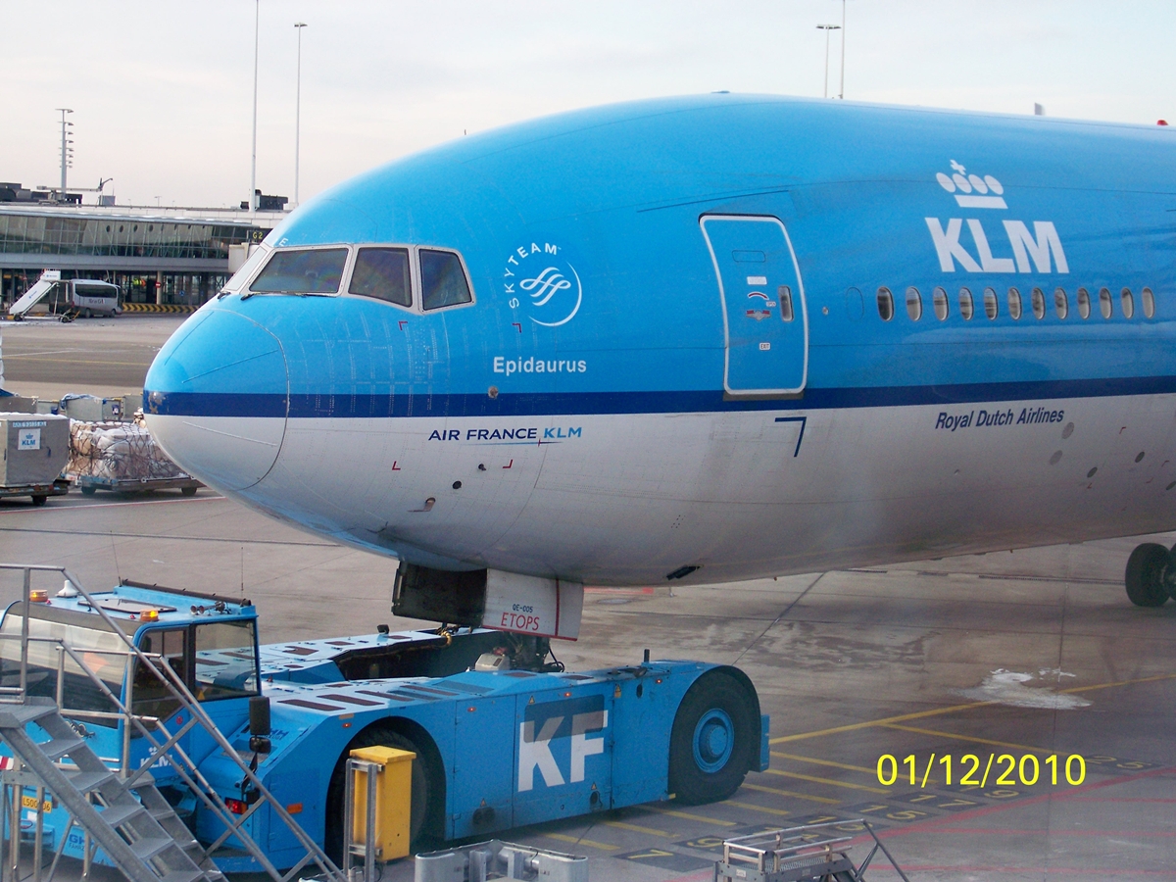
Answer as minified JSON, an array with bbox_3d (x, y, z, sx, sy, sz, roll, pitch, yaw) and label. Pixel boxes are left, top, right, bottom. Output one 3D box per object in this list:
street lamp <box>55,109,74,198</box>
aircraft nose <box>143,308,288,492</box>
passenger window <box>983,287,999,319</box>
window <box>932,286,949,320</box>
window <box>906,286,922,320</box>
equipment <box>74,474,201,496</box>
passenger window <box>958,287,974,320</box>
[{"bbox_3d":[-68.201,-31.370,370.780,2.200,23.600,1.200,1,4,0],"label":"street lamp"},{"bbox_3d":[-4.071,-0.405,29.570,2.100,1.960,0.980,5,5,42],"label":"aircraft nose"},{"bbox_3d":[4.929,-1.681,34.973,0.060,0.410,0.280,-8,-3,42],"label":"passenger window"},{"bbox_3d":[4.219,-1.639,34.197,0.060,0.410,0.280,-8,-3,43],"label":"window"},{"bbox_3d":[3.854,-1.619,33.820,0.060,0.410,0.280,-8,-4,44],"label":"window"},{"bbox_3d":[-11.596,1.093,74.323,2.200,0.520,3.400,5,5,43],"label":"equipment"},{"bbox_3d":[4.574,-1.659,34.577,0.060,0.410,0.280,-8,-3,42],"label":"passenger window"}]

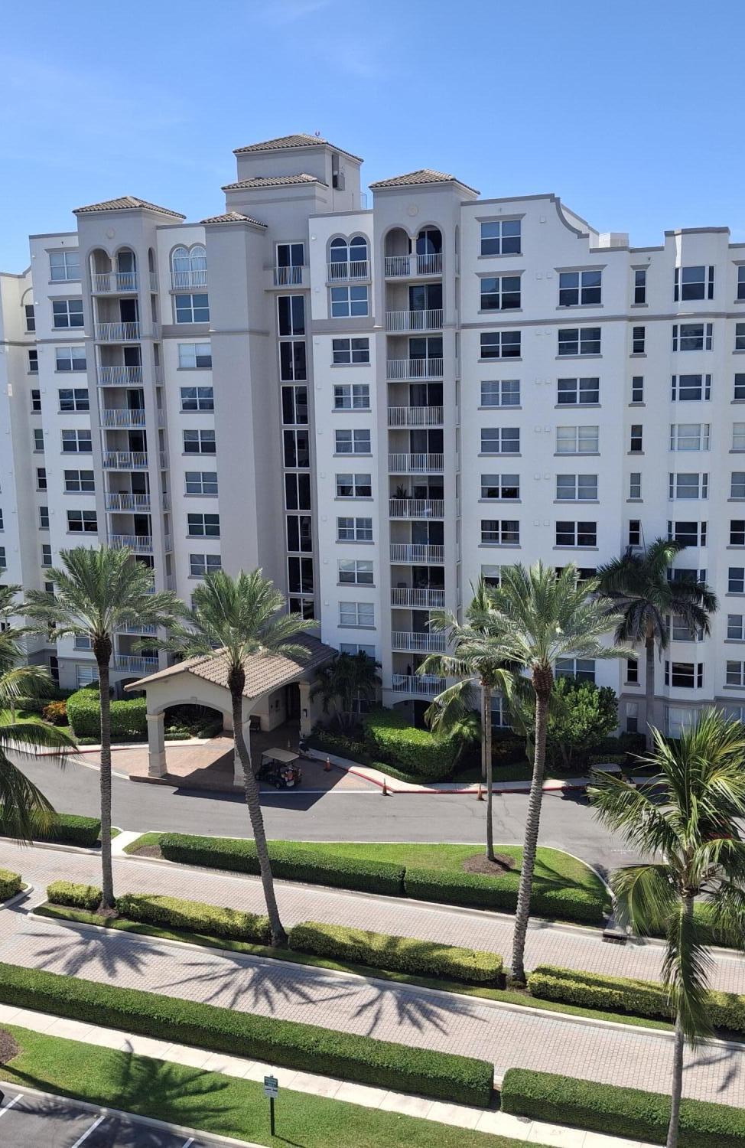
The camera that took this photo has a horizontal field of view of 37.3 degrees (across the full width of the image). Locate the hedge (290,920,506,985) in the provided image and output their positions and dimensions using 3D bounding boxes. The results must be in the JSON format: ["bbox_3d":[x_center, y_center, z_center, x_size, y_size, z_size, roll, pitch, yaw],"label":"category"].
[{"bbox_3d":[0.835,14.306,41.891,8.454,0.800,1.150,3,10,23],"label":"hedge"}]

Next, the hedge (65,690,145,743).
[{"bbox_3d":[-17.488,9.797,75.272,5.200,2.000,3.500,0,9,5],"label":"hedge"}]

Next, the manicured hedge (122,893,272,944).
[{"bbox_3d":[-7.424,14.684,47.447,6.890,0.720,1.400,2,10,21],"label":"manicured hedge"}]

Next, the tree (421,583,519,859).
[{"bbox_3d":[4.799,7.093,52.382,5.000,13.620,5.000,-1,9,0],"label":"tree"}]

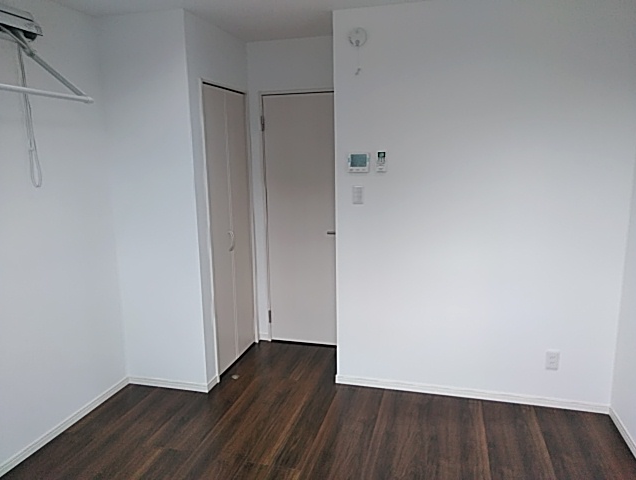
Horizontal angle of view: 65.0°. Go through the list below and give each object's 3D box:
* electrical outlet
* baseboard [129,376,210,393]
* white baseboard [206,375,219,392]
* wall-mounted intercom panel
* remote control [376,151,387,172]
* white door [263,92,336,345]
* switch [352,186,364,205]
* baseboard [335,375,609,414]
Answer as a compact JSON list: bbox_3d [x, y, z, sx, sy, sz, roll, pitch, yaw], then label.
[{"bbox_3d":[1.420,0.733,3.018,0.073,0.120,0.012,2,11,15],"label":"electrical outlet"},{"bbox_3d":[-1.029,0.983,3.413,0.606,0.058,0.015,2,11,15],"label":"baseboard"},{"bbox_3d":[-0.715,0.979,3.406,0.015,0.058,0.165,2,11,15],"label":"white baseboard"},{"bbox_3d":[0.254,-0.480,3.120,0.128,0.120,0.025,2,11,15],"label":"wall-mounted intercom panel"},{"bbox_3d":[0.392,-0.482,3.080,0.054,0.130,0.025,2,11,15],"label":"remote control"},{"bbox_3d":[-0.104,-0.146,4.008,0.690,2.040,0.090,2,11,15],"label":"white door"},{"bbox_3d":[0.254,-0.281,3.164,0.071,0.117,0.012,2,11,15],"label":"switch"},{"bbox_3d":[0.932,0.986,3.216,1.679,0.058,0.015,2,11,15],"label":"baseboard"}]

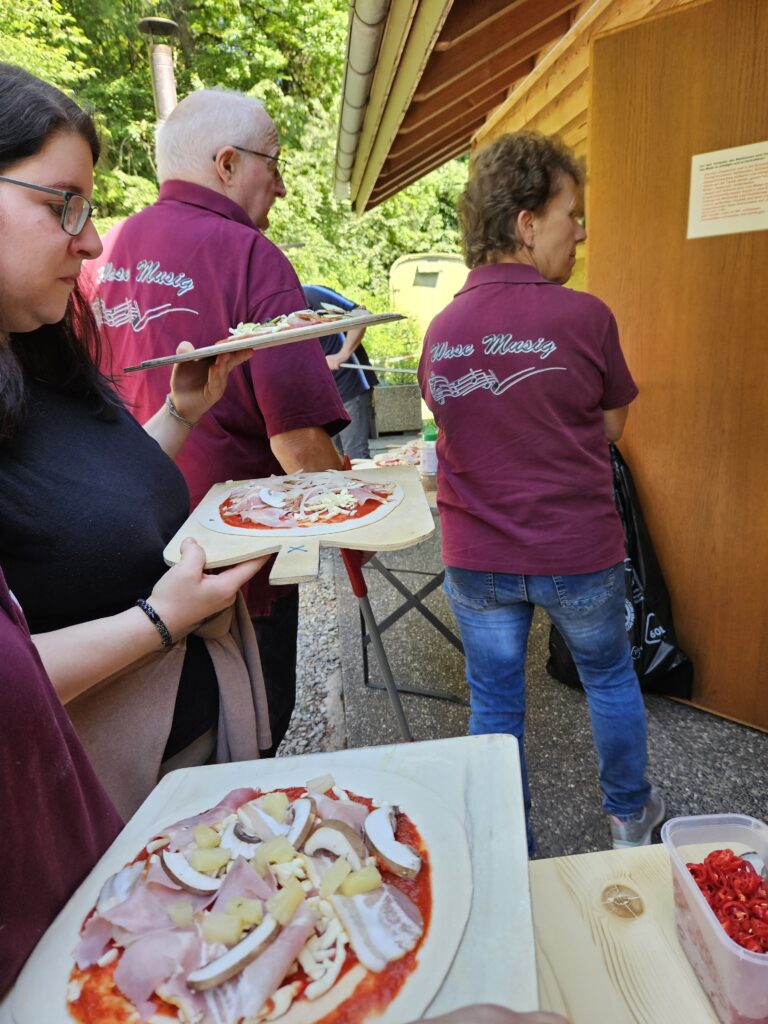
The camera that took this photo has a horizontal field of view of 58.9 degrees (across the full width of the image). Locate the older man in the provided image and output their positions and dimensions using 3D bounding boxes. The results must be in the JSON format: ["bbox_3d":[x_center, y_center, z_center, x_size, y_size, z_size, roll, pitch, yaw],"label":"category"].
[{"bbox_3d":[-0.325,0.090,1.500,0.560,1.750,0.460,7,20,27],"label":"older man"}]

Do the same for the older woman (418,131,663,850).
[{"bbox_3d":[0.355,0.125,1.470,0.530,1.660,0.430,5,19,22],"label":"older woman"}]

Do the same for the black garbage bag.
[{"bbox_3d":[0.809,0.219,2.404,0.310,0.860,0.500,-15,21,-34],"label":"black garbage bag"}]

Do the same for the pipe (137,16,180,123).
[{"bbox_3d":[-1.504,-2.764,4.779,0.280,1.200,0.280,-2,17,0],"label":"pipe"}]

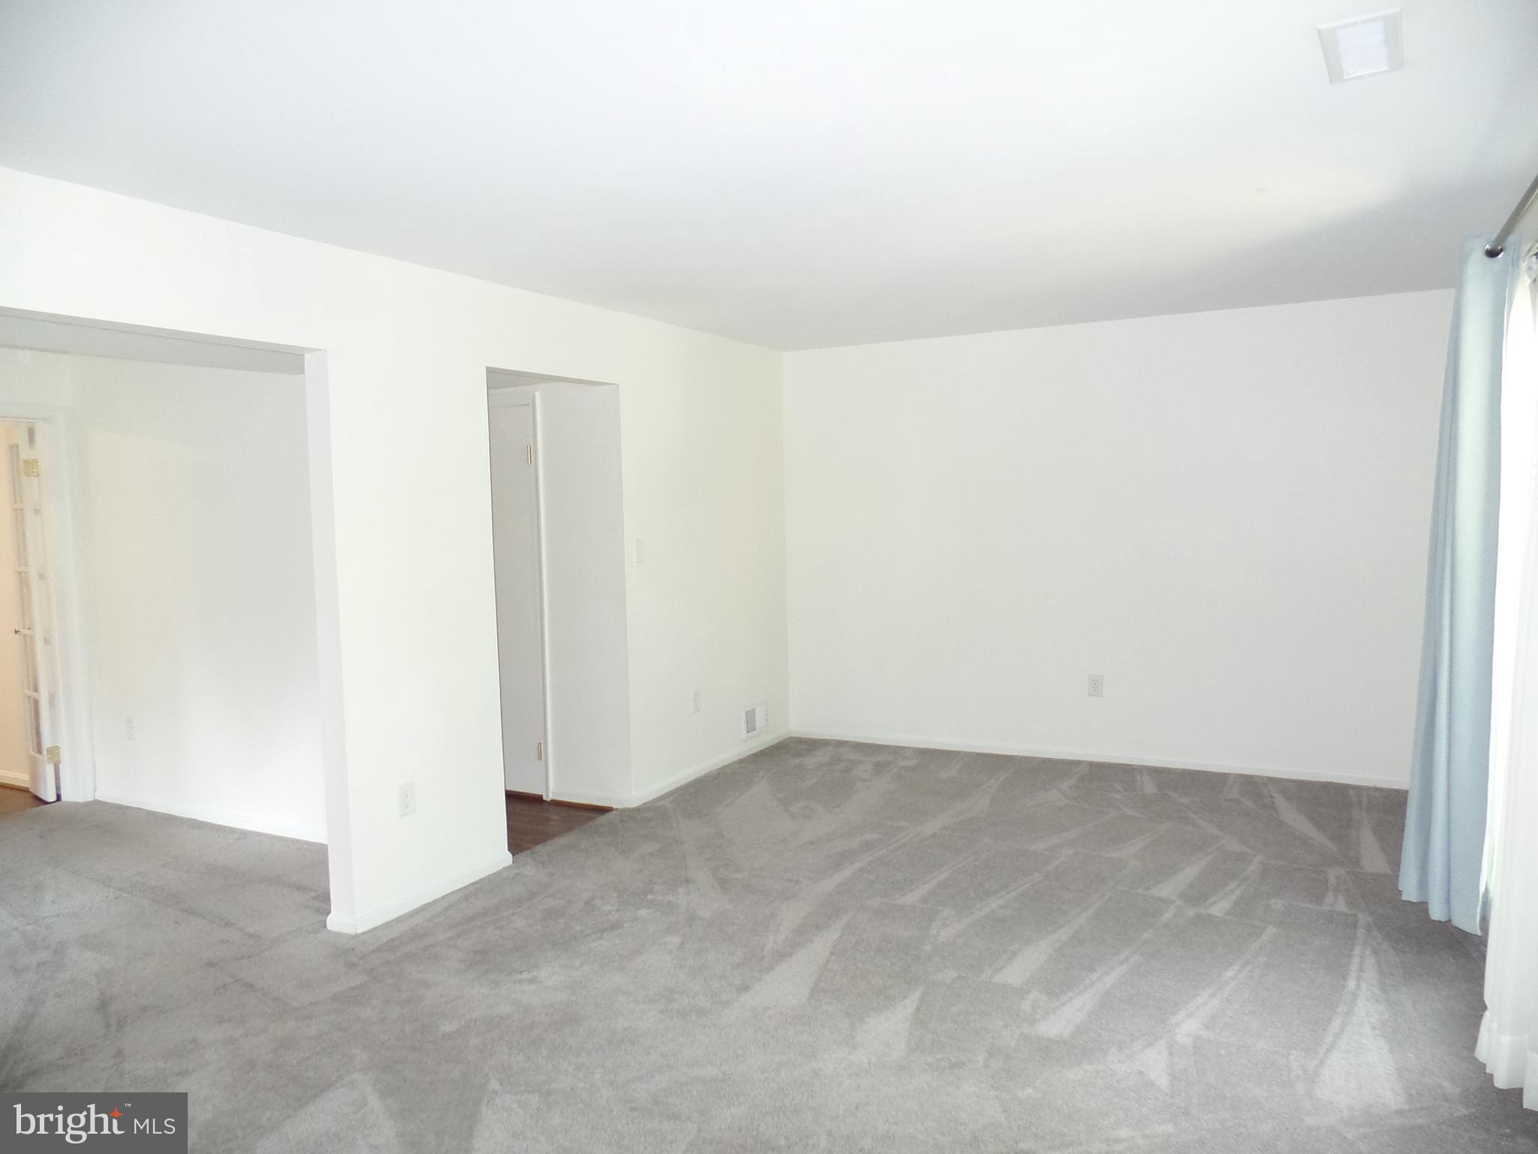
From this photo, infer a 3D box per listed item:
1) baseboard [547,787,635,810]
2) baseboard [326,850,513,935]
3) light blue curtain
[{"bbox_3d":[-0.916,1.140,5.239,0.560,0.070,0.020,1,5,29],"label":"baseboard"},{"bbox_3d":[-1.350,1.222,4.040,0.145,0.072,0.805,1,5,29],"label":"baseboard"},{"bbox_3d":[2.302,0.051,3.438,0.240,2.240,0.350,1,5,29],"label":"light blue curtain"}]

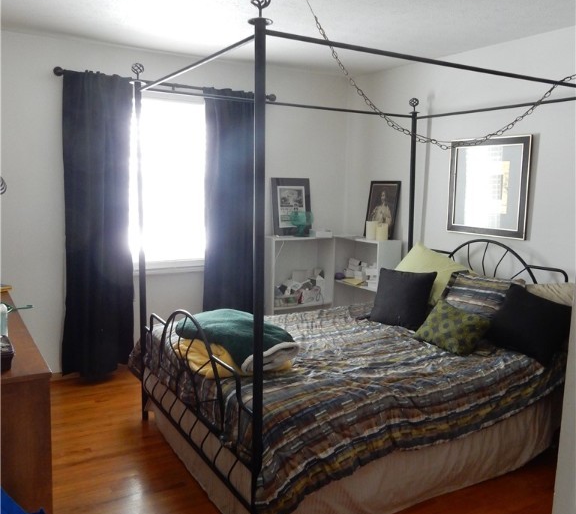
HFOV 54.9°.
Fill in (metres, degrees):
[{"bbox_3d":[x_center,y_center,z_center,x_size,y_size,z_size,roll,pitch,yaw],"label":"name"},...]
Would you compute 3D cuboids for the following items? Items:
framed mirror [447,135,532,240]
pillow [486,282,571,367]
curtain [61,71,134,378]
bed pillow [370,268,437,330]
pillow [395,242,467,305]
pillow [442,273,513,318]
[{"bbox_3d":[1.396,-0.482,3.871,0.035,0.675,0.681,-4,9,-31],"label":"framed mirror"},{"bbox_3d":[1.308,0.360,3.034,0.140,0.380,0.410,20,6,-37],"label":"pillow"},{"bbox_3d":[-1.364,-0.193,4.023,0.505,2.155,0.130,-4,9,-31],"label":"curtain"},{"bbox_3d":[0.765,0.261,3.645,0.410,0.390,0.140,7,-16,46],"label":"bed pillow"},{"bbox_3d":[0.988,0.177,3.849,0.150,0.440,0.550,24,3,-31],"label":"pillow"},{"bbox_3d":[1.191,0.292,3.577,0.150,0.400,0.560,32,-11,-30],"label":"pillow"}]

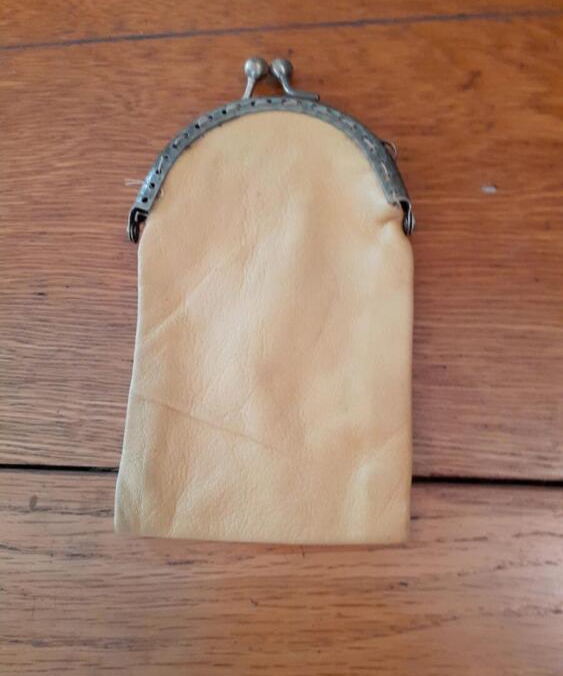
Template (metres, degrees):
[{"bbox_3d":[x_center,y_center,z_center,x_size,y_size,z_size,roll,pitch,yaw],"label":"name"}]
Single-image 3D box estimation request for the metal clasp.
[{"bbox_3d":[-0.001,-0.086,0.195,0.025,0.011,0.015,1,81,4],"label":"metal clasp"}]

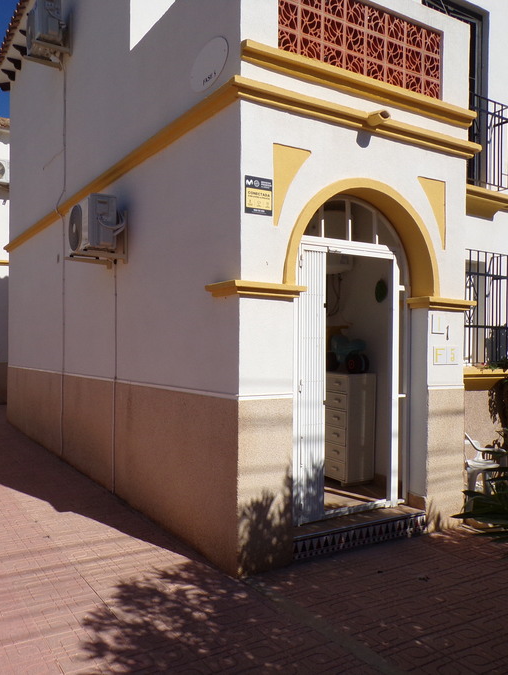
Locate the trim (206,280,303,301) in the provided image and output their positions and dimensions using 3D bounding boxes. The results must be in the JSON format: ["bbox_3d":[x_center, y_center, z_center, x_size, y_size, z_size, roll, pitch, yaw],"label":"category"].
[{"bbox_3d":[0.008,-0.308,4.493,0.591,0.118,0.448,1,-1,-32],"label":"trim"}]

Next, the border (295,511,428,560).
[{"bbox_3d":[0.853,1.540,4.882,1.364,0.170,0.049,1,-1,-32],"label":"border"}]

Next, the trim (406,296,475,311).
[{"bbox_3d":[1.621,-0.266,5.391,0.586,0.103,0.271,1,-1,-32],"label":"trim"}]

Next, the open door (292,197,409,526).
[{"bbox_3d":[0.818,0.144,5.201,1.250,2.650,0.140,1,-1,-33],"label":"open door"}]

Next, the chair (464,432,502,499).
[{"bbox_3d":[2.030,1.256,5.980,0.560,0.850,0.570,0,-1,-9],"label":"chair"}]

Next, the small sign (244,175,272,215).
[{"bbox_3d":[0.039,-0.991,4.372,0.228,0.262,0.010,1,-1,-33],"label":"small sign"}]

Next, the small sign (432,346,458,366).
[{"bbox_3d":[1.672,0.158,5.416,0.310,0.155,0.012,1,-1,-33],"label":"small sign"}]

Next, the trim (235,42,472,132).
[{"bbox_3d":[0.934,-1.916,4.853,2.354,0.138,0.084,1,-1,-32],"label":"trim"}]

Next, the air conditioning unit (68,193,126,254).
[{"bbox_3d":[-1.624,-1.098,6.252,0.300,0.550,0.740,1,-1,-32],"label":"air conditioning unit"}]

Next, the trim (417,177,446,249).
[{"bbox_3d":[1.530,-1.059,5.349,0.346,0.600,0.030,1,-1,-33],"label":"trim"}]

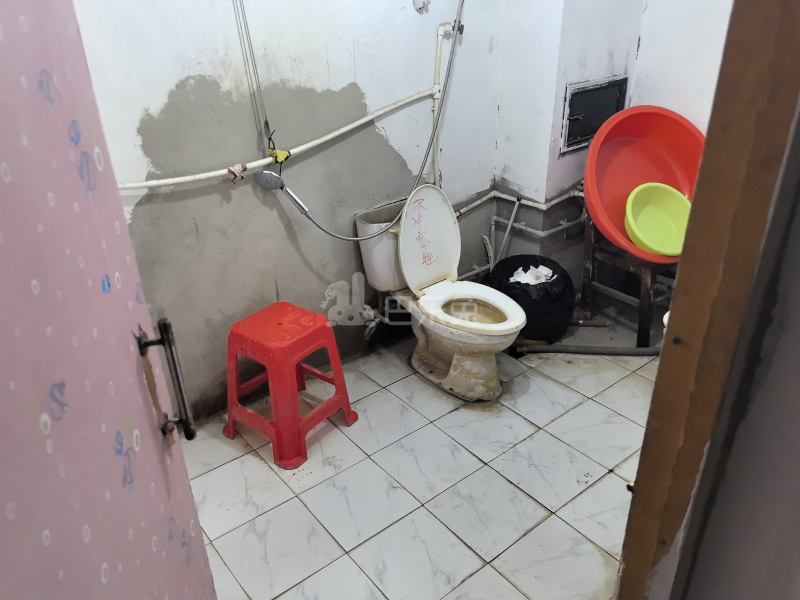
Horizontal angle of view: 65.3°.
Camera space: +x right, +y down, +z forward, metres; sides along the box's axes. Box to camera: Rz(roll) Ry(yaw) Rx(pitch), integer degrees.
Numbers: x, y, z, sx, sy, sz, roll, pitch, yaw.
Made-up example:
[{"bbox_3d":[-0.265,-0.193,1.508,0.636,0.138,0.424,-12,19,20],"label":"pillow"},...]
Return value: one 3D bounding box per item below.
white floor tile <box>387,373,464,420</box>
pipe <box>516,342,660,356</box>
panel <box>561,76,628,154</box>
[{"bbox_3d":[0.148,0.385,2.608,0.300,0.010,0.300,-21,33,-33],"label":"white floor tile"},{"bbox_3d":[0.855,0.230,2.823,0.651,0.045,0.045,0,27,3],"label":"pipe"},{"bbox_3d":[0.933,-0.883,2.958,0.450,0.310,0.035,-21,33,-33],"label":"panel"}]

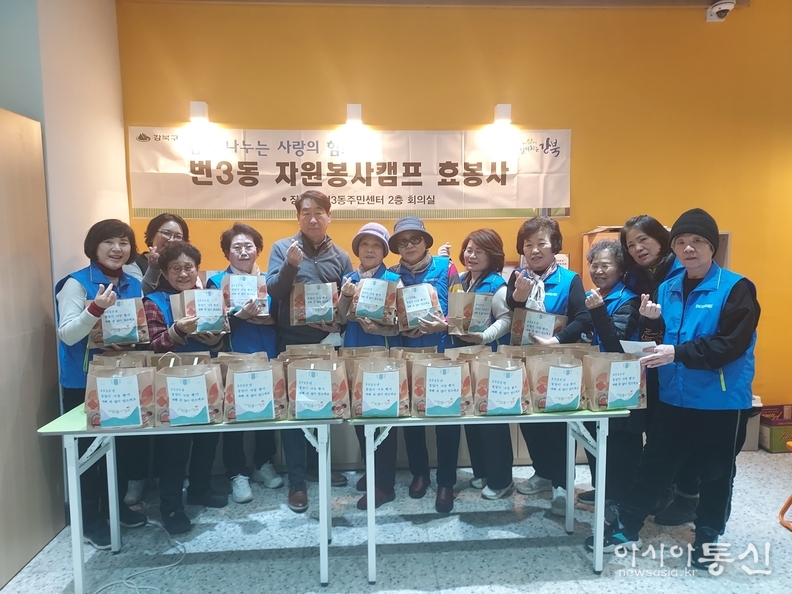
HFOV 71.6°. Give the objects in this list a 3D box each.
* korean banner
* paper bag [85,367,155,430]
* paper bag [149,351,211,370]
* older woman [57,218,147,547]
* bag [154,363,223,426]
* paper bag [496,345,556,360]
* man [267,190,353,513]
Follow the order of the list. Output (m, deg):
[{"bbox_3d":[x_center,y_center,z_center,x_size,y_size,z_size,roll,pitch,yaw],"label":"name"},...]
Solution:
[{"bbox_3d":[-0.268,-0.831,3.720,2.980,0.610,0.020,-1,7,-4],"label":"korean banner"},{"bbox_3d":[-1.096,0.407,2.233,0.248,0.223,0.144,-1,5,-7],"label":"paper bag"},{"bbox_3d":[-0.969,0.378,2.479,0.248,0.233,0.144,-1,5,-5],"label":"paper bag"},{"bbox_3d":[-1.440,0.426,2.723,0.467,1.579,0.367,-3,6,-30],"label":"older woman"},{"bbox_3d":[-0.849,0.403,2.291,0.252,0.220,0.135,-2,6,-15],"label":"bag"},{"bbox_3d":[0.638,0.354,2.674,0.255,0.220,0.140,-1,6,-4],"label":"paper bag"},{"bbox_3d":[-0.464,0.298,2.973,0.480,1.725,0.440,-1,7,-4],"label":"man"}]

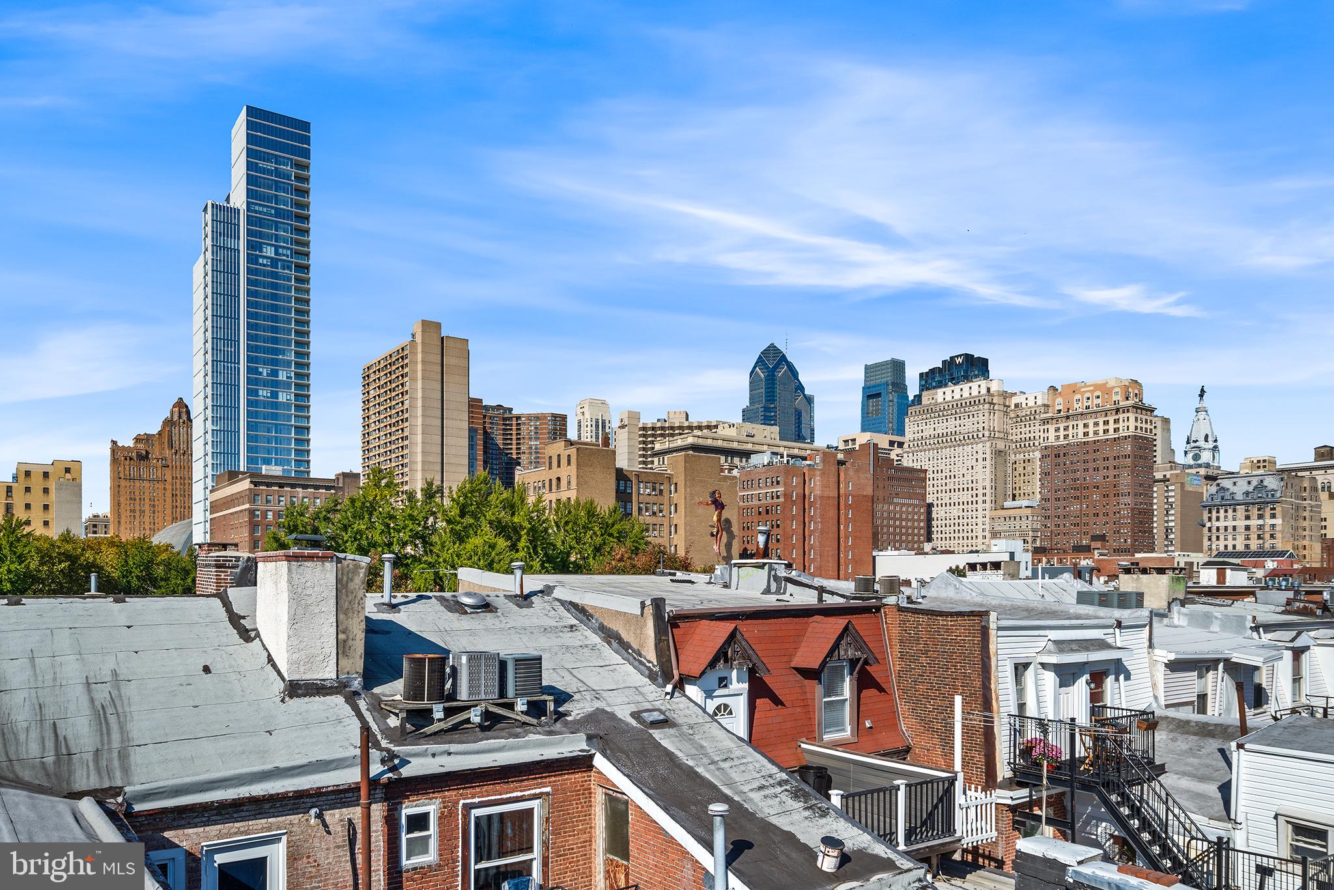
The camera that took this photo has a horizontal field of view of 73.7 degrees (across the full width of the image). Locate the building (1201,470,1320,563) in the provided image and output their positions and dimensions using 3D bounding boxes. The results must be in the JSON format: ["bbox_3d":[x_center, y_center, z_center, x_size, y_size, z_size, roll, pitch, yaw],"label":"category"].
[{"bbox_3d":[221.000,37.000,331.000,34.000,53.000,26.000,3,-5,-36],"label":"building"}]

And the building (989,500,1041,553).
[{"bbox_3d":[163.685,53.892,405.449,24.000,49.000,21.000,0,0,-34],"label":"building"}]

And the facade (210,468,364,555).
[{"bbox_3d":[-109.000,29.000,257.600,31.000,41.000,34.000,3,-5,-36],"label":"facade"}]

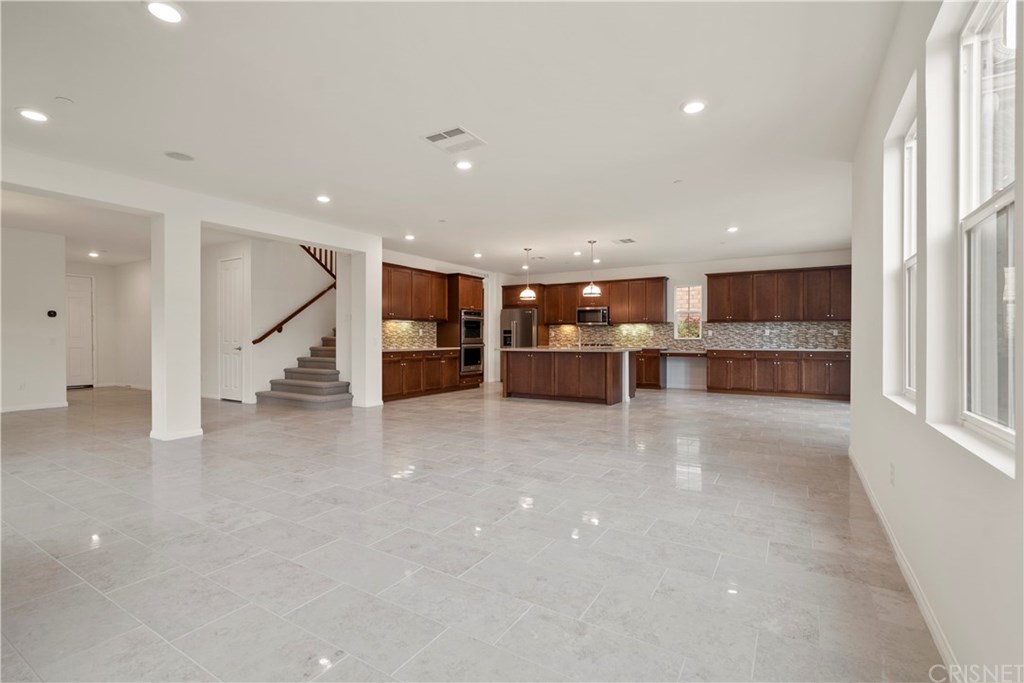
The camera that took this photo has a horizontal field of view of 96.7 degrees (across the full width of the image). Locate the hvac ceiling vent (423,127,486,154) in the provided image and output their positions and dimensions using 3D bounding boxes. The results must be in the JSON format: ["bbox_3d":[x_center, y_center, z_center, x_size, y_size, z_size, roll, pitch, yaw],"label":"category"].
[{"bbox_3d":[-0.486,-1.702,3.877,0.434,0.025,0.409,0,0,32],"label":"hvac ceiling vent"}]

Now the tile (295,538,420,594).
[{"bbox_3d":[-0.768,1.107,2.252,0.606,0.012,0.302,0,0,31],"label":"tile"}]

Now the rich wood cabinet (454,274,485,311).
[{"bbox_3d":[-1.115,-1.012,9.838,0.630,0.743,0.880,0,0,32],"label":"rich wood cabinet"}]

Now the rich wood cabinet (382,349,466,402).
[{"bbox_3d":[-1.921,0.608,8.752,0.612,0.880,2.229,0,0,32],"label":"rich wood cabinet"}]

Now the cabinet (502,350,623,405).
[{"bbox_3d":[0.886,0.602,8.225,2.091,0.880,0.602,0,0,32],"label":"cabinet"}]

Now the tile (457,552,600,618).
[{"bbox_3d":[0.081,1.088,2.047,0.600,0.012,0.293,0,0,32],"label":"tile"}]

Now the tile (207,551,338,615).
[{"bbox_3d":[-1.101,1.109,2.106,0.606,0.012,0.302,0,0,31],"label":"tile"}]

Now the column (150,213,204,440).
[{"bbox_3d":[-3.824,-0.153,5.191,0.380,2.460,0.375,0,0,32],"label":"column"}]

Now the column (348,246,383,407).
[{"bbox_3d":[-2.364,-0.189,7.534,0.320,2.500,0.360,0,0,32],"label":"column"}]

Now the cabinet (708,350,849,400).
[{"bbox_3d":[5.072,0.602,8.684,2.380,0.880,0.610,0,0,31],"label":"cabinet"}]

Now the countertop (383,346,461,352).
[{"bbox_3d":[-1.907,0.166,8.899,0.640,0.045,2.140,0,0,31],"label":"countertop"}]

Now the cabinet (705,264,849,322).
[{"bbox_3d":[5.197,-0.884,8.935,2.510,0.993,0.355,0,0,32],"label":"cabinet"}]

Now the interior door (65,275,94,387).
[{"bbox_3d":[-9.708,-0.169,9.937,0.050,2.440,0.860,0,0,32],"label":"interior door"}]

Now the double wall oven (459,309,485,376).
[{"bbox_3d":[-1.094,0.020,10.159,0.620,1.360,0.750,0,0,31],"label":"double wall oven"}]

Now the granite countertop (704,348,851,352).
[{"bbox_3d":[4.959,0.153,8.494,2.397,0.040,0.641,0,0,32],"label":"granite countertop"}]

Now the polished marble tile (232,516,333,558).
[{"bbox_3d":[-1.287,1.107,2.570,0.606,0.012,0.302,0,0,31],"label":"polished marble tile"}]

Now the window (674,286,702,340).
[{"bbox_3d":[3.754,-0.612,9.681,0.547,1.139,0.099,0,0,32],"label":"window"}]

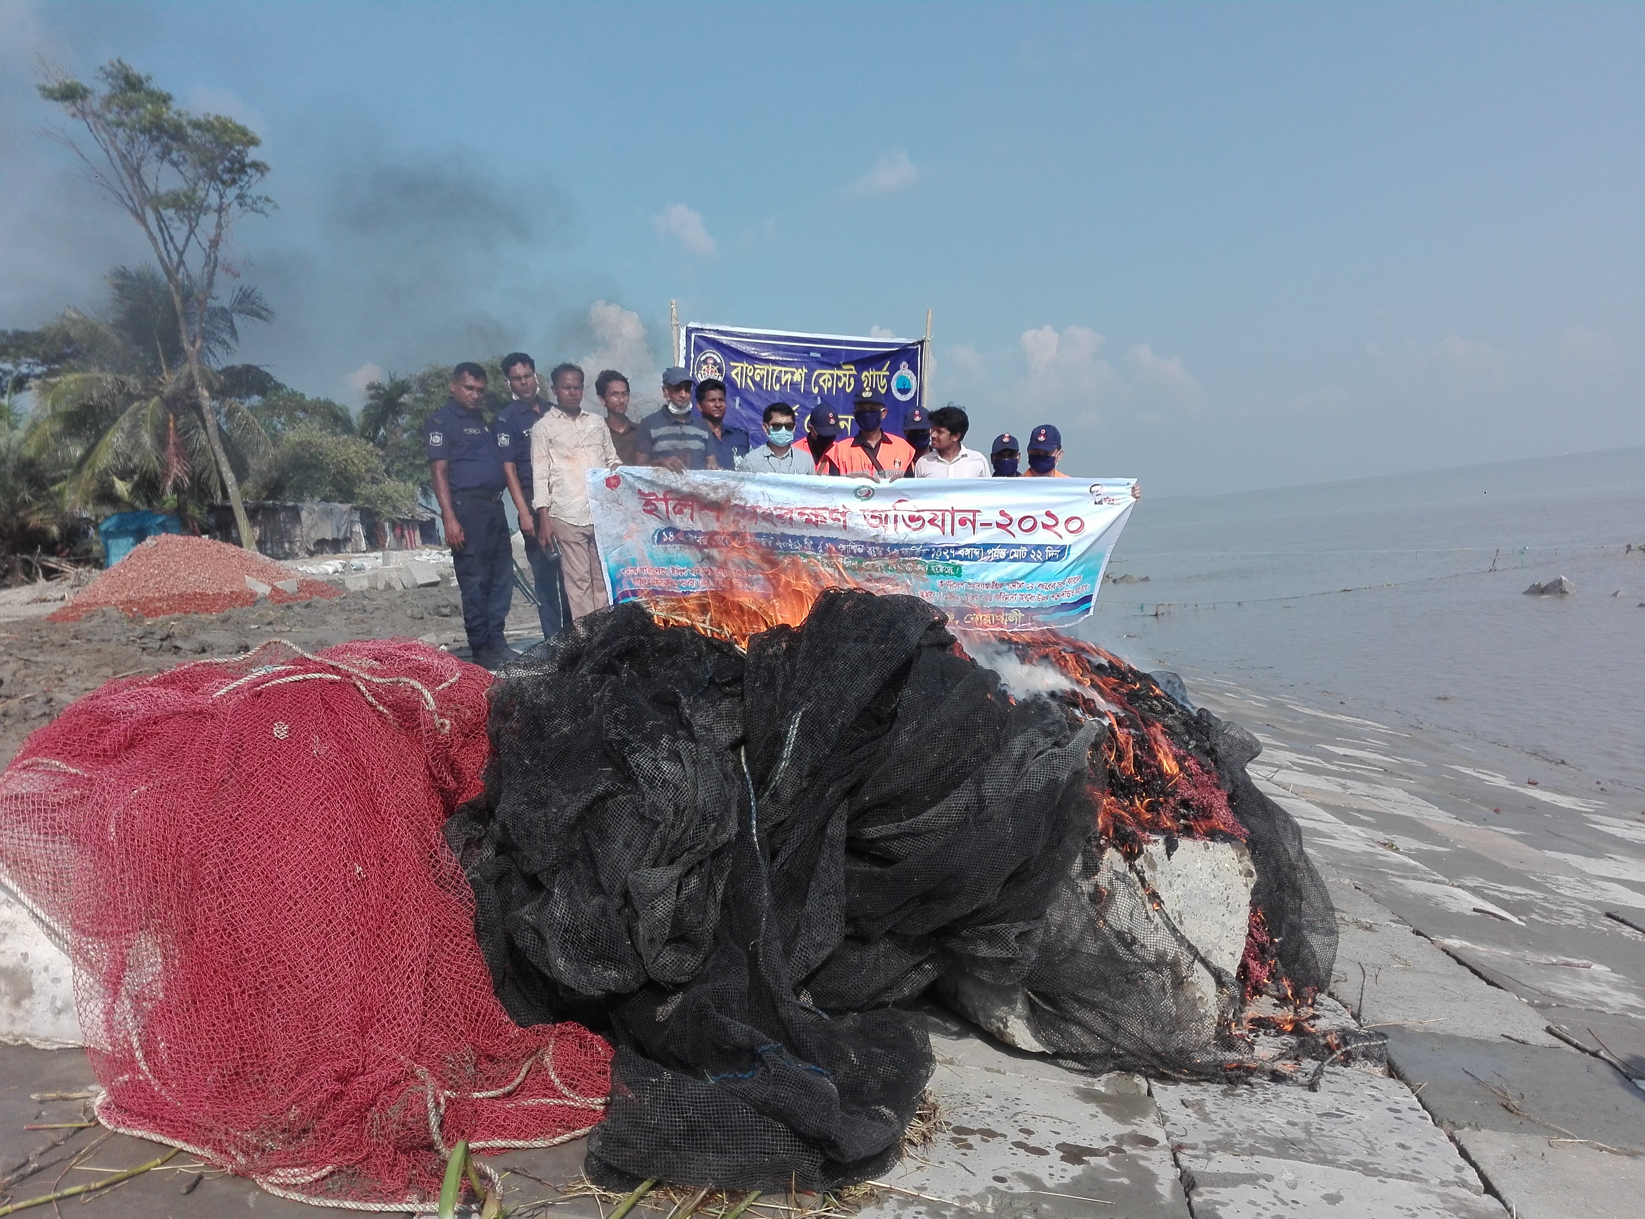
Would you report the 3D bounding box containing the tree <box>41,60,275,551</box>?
[{"bbox_3d":[-16.010,-7.452,32.000,5.300,12.600,5.000,-8,3,-25],"label":"tree"}]

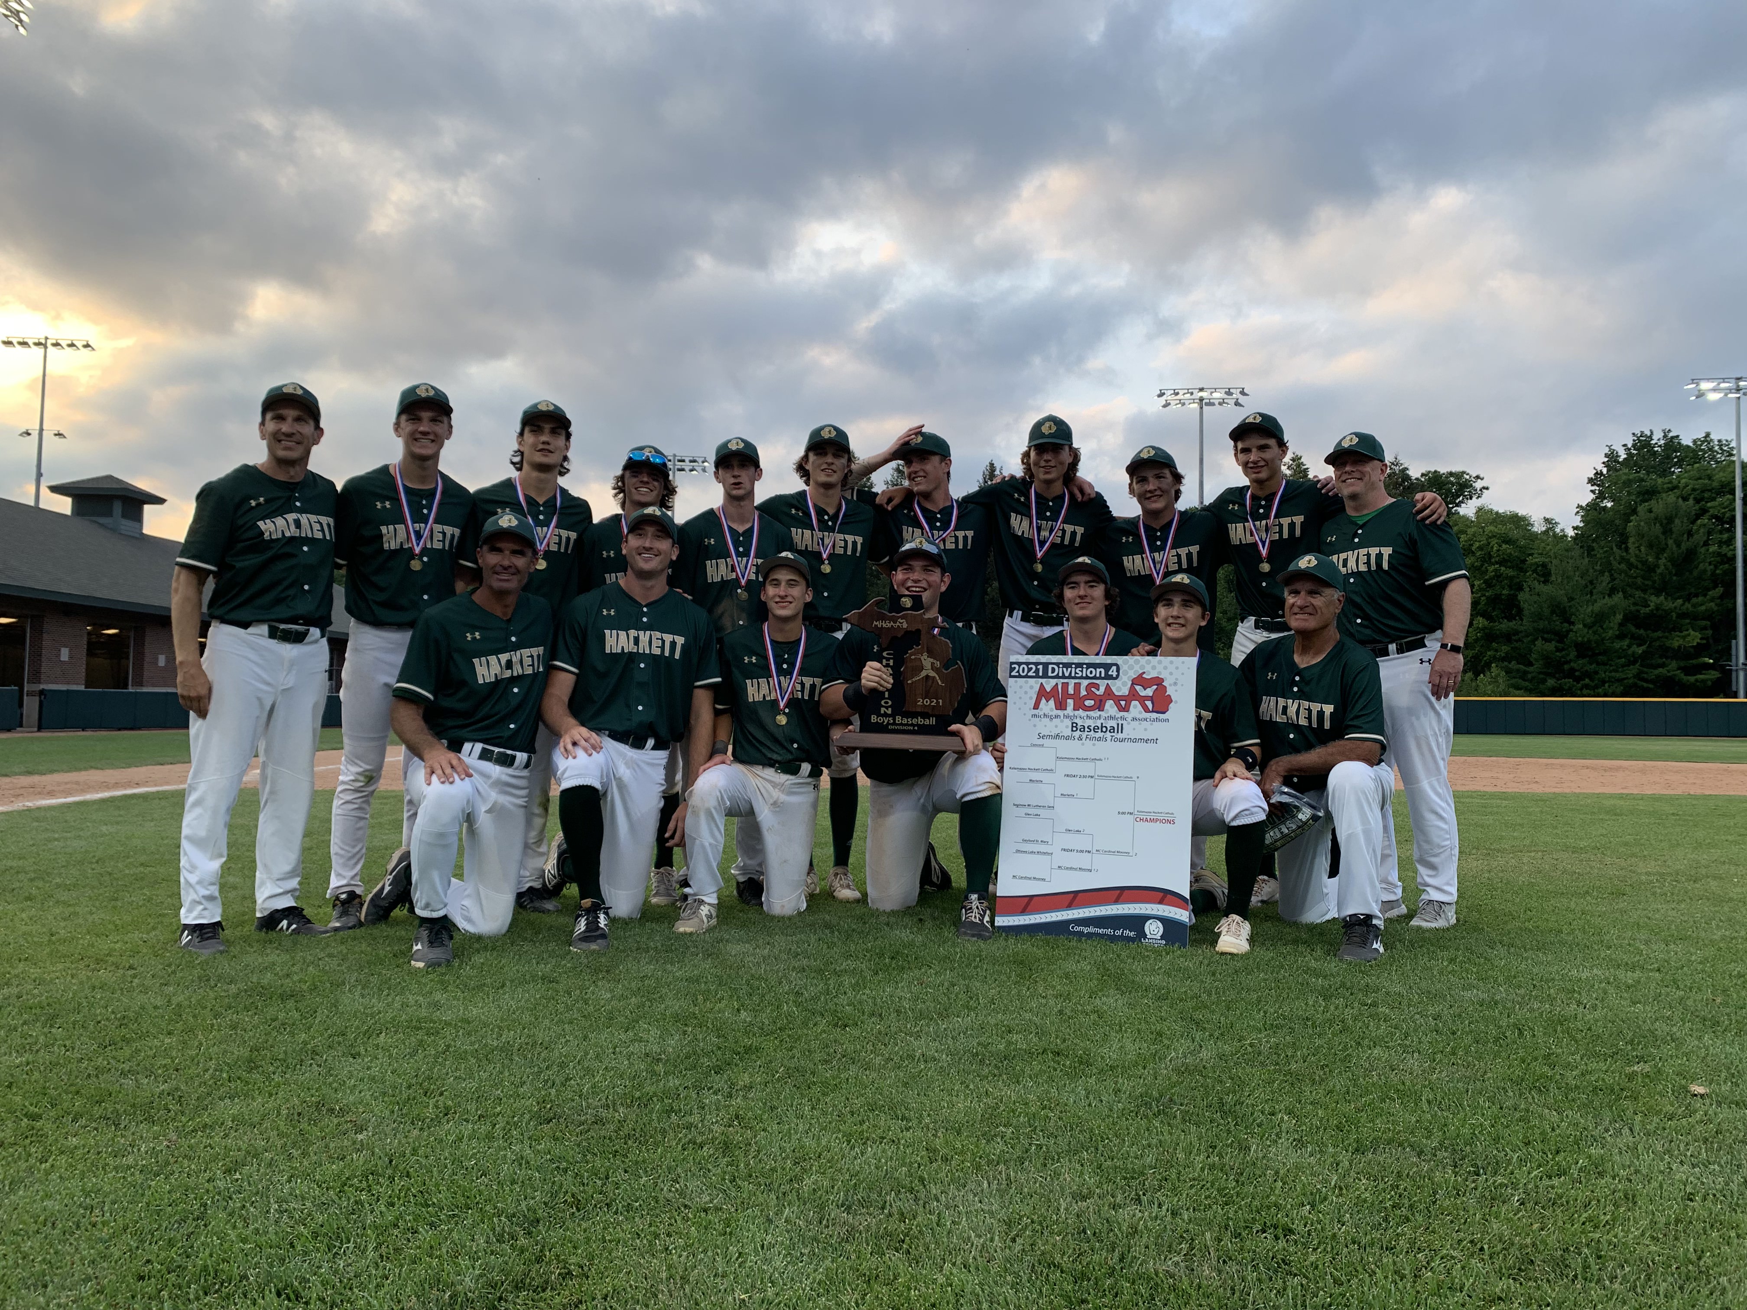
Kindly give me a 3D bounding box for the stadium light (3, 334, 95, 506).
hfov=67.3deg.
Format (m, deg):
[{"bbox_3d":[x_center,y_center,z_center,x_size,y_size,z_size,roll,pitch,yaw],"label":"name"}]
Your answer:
[{"bbox_3d":[-50.380,-7.806,79.000,5.100,22.000,1.000,2,-3,-9],"label":"stadium light"}]

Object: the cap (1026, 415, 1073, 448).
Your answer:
[{"bbox_3d":[0.676,-0.854,5.020,0.180,0.135,0.265,1,0,11],"label":"cap"}]

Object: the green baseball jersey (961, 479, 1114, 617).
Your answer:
[{"bbox_3d":[0.633,-0.407,5.050,0.570,0.540,0.290,6,-3,7],"label":"green baseball jersey"}]

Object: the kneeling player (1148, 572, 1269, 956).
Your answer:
[{"bbox_3d":[1.080,0.324,4.460,0.520,1.220,0.830,-1,-3,25],"label":"kneeling player"}]

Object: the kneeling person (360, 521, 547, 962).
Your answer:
[{"bbox_3d":[-1.320,0.218,4.140,0.550,1.360,0.830,3,-4,-38],"label":"kneeling person"}]

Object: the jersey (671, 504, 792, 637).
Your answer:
[{"bbox_3d":[-0.524,-0.313,5.060,0.500,0.540,0.280,1,-3,-6],"label":"jersey"}]

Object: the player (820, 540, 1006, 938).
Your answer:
[{"bbox_3d":[0.137,0.276,4.842,0.660,1.350,1.060,1,-3,0],"label":"player"}]

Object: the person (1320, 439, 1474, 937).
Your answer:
[{"bbox_3d":[1.929,0.084,4.863,0.580,1.770,0.400,-1,-3,30],"label":"person"}]

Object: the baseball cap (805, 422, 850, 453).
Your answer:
[{"bbox_3d":[-0.181,-0.857,5.187,0.180,0.140,0.270,1,-7,-3],"label":"baseball cap"}]

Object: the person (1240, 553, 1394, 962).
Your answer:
[{"bbox_3d":[1.540,0.299,4.512,0.533,1.300,1.088,-1,-3,28],"label":"person"}]

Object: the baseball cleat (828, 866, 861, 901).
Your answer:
[{"bbox_3d":[-0.111,0.873,4.980,0.110,0.120,0.300,2,-3,-11],"label":"baseball cleat"}]

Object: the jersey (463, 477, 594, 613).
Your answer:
[{"bbox_3d":[-1.255,-0.355,4.780,0.500,0.620,0.270,2,-3,-25],"label":"jersey"}]

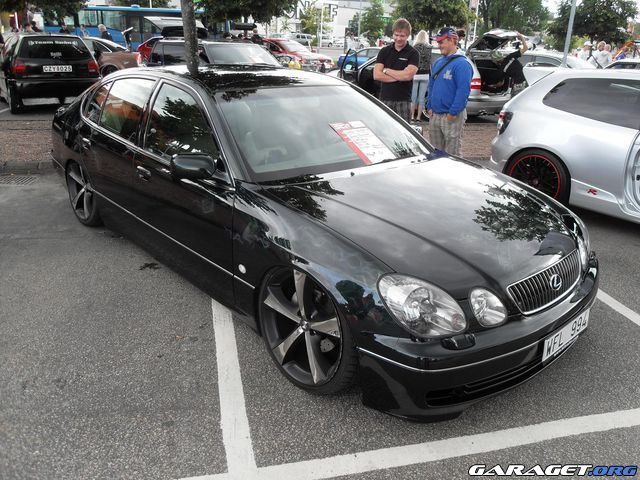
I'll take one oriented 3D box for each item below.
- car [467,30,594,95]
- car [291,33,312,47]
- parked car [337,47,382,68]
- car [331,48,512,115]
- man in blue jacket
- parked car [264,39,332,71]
[{"bbox_3d":[6.395,-4.516,14.455,1.770,1.450,4.500,-16,28,-38],"label":"car"},{"bbox_3d":[-2.732,-26.630,69.000,4.400,1.750,1.800,3,22,2],"label":"car"},{"bbox_3d":[2.785,-9.735,28.000,4.400,1.400,1.740,-1,22,-9],"label":"parked car"},{"bbox_3d":[2.038,-3.723,11.991,4.600,1.450,1.780,21,28,39],"label":"car"},{"bbox_3d":[1.405,-1.399,5.712,0.360,1.750,0.540,-9,24,-27],"label":"man in blue jacket"},{"bbox_3d":[-1.477,-7.545,21.363,1.730,1.430,4.250,-17,29,-40],"label":"parked car"}]

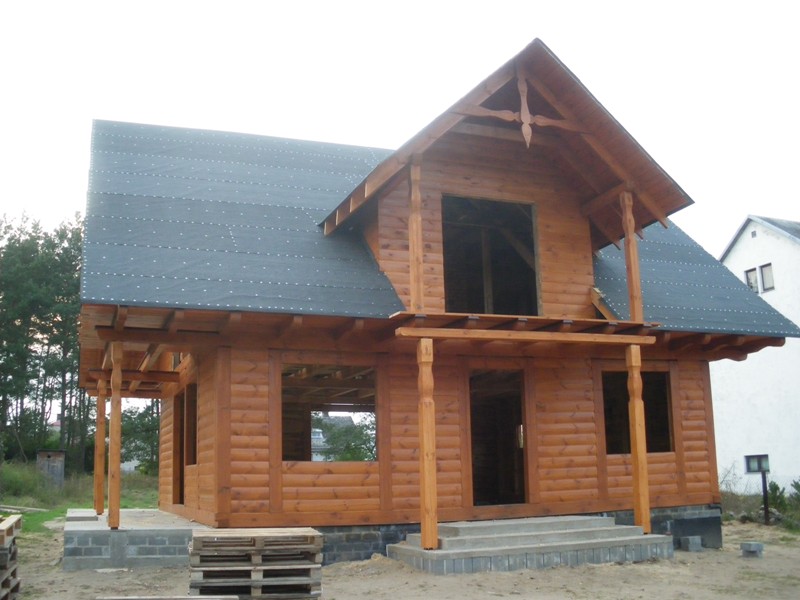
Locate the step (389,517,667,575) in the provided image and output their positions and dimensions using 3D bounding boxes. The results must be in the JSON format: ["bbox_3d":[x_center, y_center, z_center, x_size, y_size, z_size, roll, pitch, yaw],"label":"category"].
[{"bbox_3d":[1.854,3.489,12.025,3.750,0.540,1.780,3,-13,-21],"label":"step"}]

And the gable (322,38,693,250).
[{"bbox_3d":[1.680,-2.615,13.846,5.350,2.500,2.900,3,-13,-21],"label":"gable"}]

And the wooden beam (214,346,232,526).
[{"bbox_3d":[-2.491,1.906,11.724,0.190,2.530,0.180,3,-13,-21],"label":"wooden beam"}]

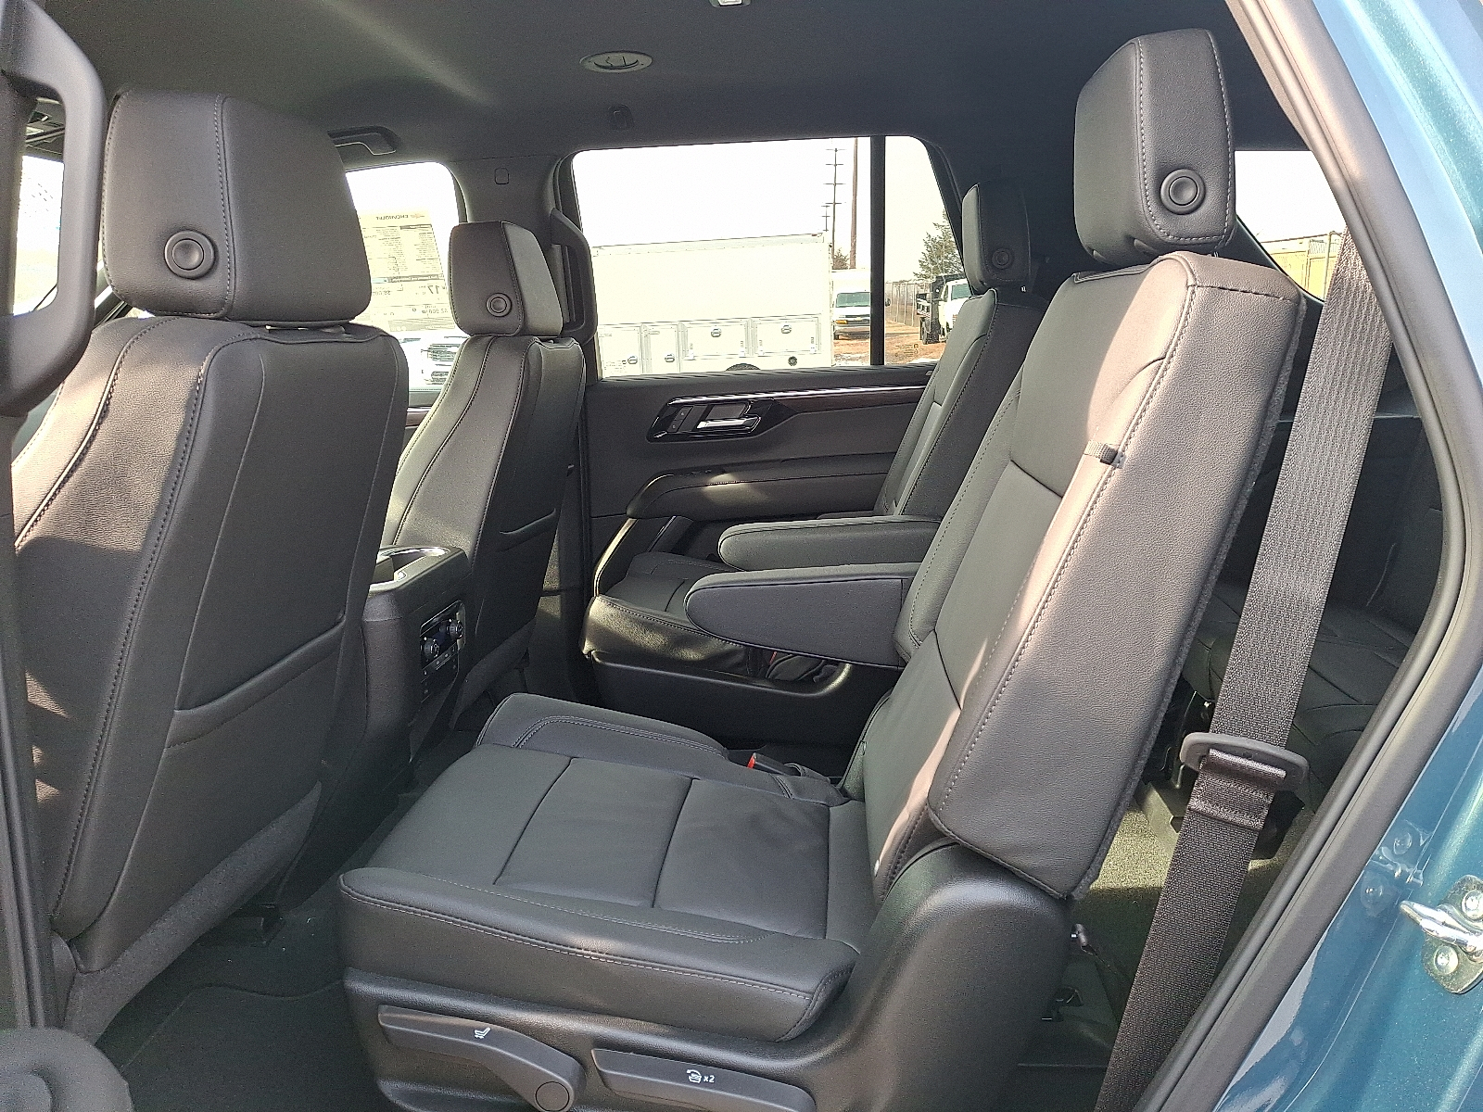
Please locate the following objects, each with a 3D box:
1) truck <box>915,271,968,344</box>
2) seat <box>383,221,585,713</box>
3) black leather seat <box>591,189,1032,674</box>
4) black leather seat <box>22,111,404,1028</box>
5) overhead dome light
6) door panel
[{"bbox_3d":[7.872,-8.777,38.000,2.300,2.450,6.300,-3,12,-3],"label":"truck"},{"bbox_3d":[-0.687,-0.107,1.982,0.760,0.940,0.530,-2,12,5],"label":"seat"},{"bbox_3d":[0.117,-0.144,1.891,0.760,0.920,0.560,-2,12,5],"label":"black leather seat"},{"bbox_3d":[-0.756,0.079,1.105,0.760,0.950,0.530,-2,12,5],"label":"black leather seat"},{"bbox_3d":[-0.195,-0.771,1.672,0.115,0.022,0.115,-2,12,5],"label":"overhead dome light"},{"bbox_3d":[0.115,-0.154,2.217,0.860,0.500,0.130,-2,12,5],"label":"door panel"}]

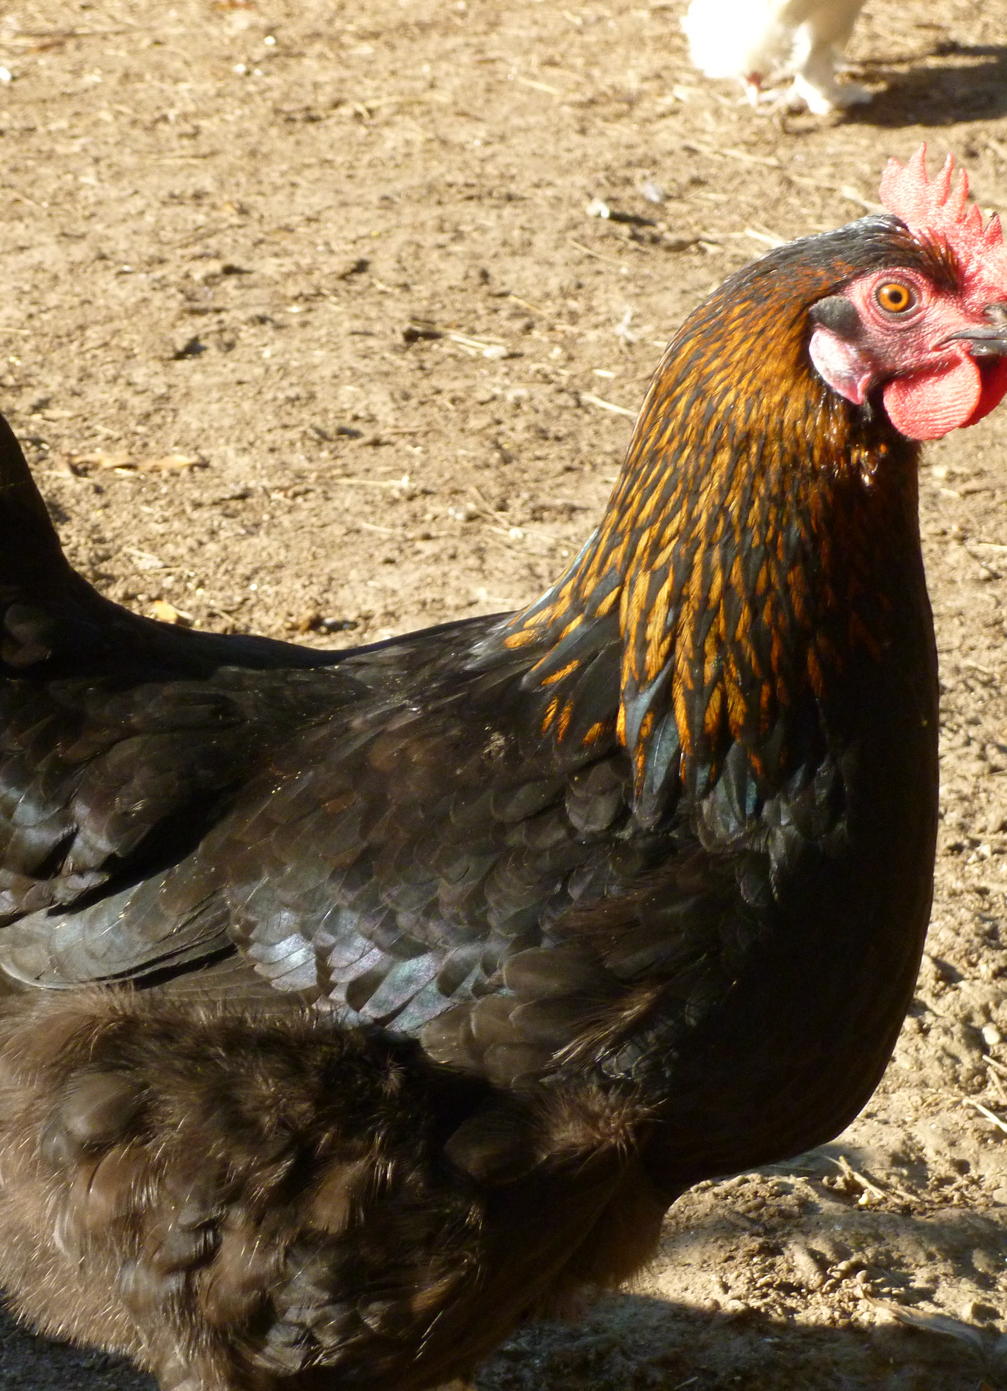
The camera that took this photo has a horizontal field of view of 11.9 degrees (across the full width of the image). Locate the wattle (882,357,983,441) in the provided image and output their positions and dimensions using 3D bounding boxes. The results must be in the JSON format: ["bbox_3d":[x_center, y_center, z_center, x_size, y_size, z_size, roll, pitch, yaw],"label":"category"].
[{"bbox_3d":[0.124,-0.086,1.392,0.028,0.024,0.009,6,21,17],"label":"wattle"}]

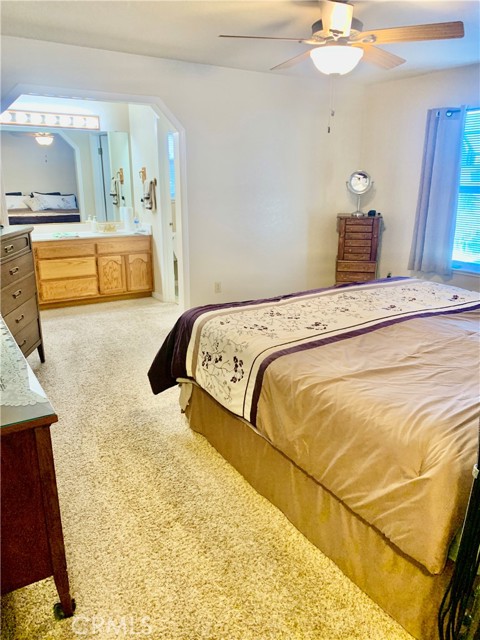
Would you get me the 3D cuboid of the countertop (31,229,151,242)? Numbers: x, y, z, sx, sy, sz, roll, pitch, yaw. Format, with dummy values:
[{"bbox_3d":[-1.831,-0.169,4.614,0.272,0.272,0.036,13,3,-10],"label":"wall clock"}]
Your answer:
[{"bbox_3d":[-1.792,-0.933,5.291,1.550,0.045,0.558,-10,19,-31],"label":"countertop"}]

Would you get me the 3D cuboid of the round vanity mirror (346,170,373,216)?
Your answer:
[{"bbox_3d":[1.324,-1.400,5.347,0.290,0.485,0.150,2,16,6],"label":"round vanity mirror"}]

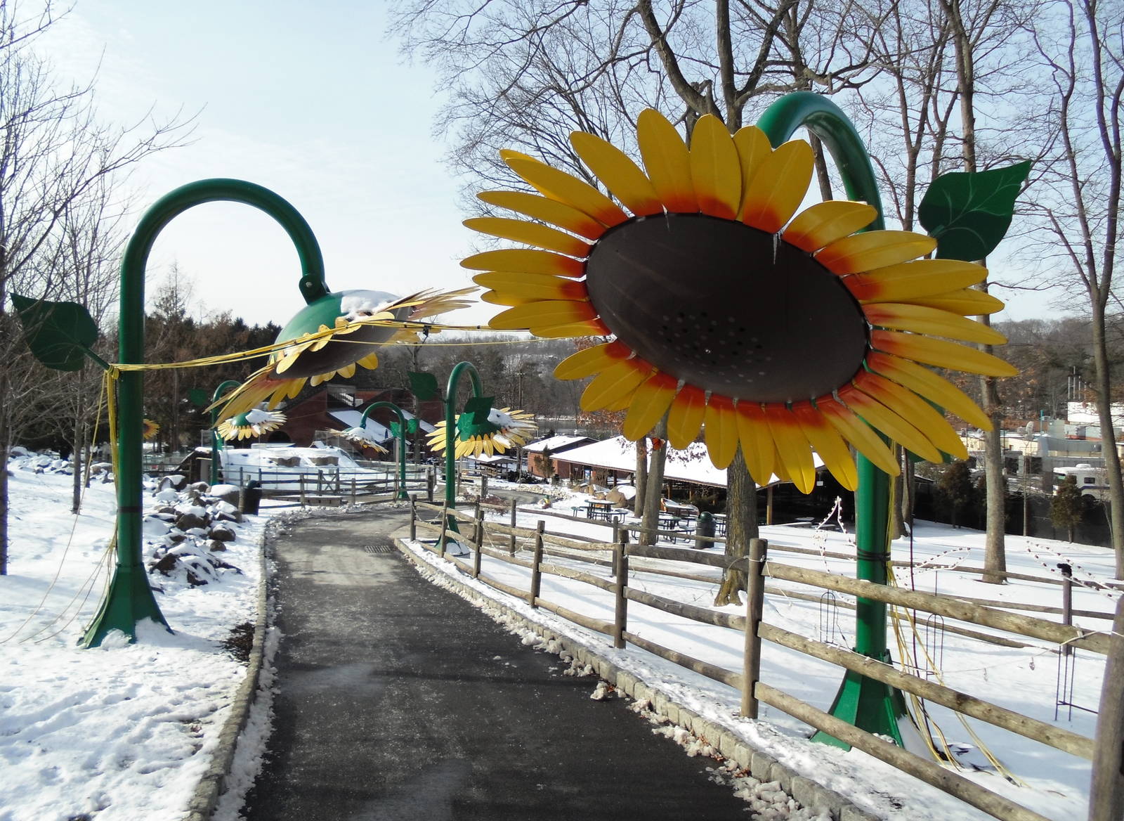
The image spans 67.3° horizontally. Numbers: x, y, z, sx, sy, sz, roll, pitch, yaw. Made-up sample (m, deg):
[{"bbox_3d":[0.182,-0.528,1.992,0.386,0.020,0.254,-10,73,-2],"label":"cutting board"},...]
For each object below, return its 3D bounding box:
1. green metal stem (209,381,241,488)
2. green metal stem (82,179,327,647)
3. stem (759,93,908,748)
[{"bbox_3d":[-12.654,0.972,32.133,0.850,4.250,2.235,0,0,24],"label":"green metal stem"},{"bbox_3d":[-3.257,0.002,7.750,2.235,4.250,0.850,0,0,0],"label":"green metal stem"},{"bbox_3d":[1.706,0.138,5.385,0.850,4.250,2.235,0,0,42],"label":"stem"}]

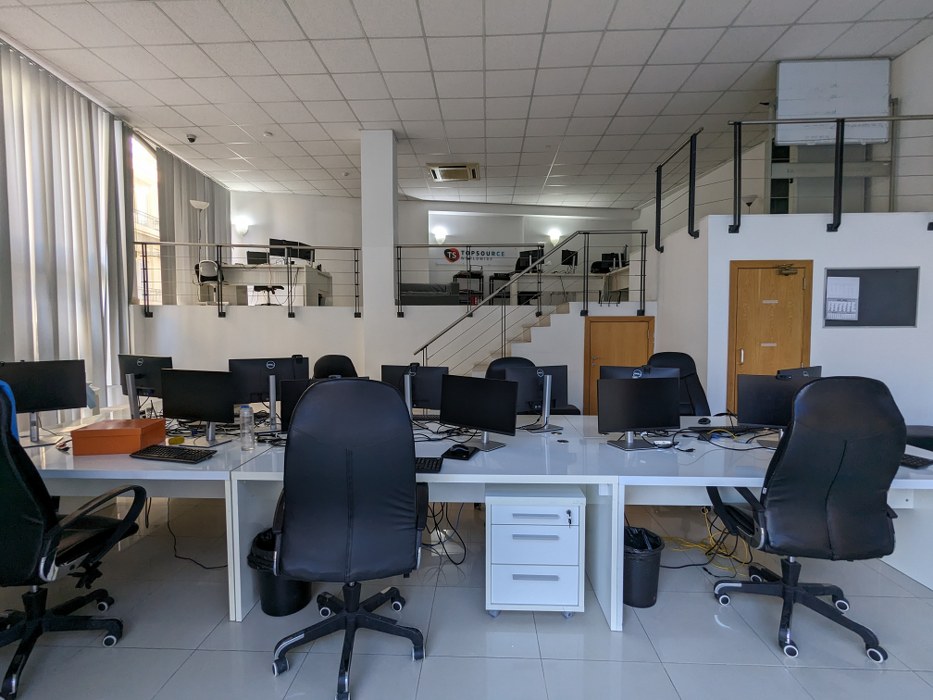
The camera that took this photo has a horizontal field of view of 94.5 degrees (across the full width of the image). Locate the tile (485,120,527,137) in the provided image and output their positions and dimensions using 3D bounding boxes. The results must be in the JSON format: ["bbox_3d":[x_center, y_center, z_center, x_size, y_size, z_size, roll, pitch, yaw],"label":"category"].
[{"bbox_3d":[0.585,-3.300,6.412,0.600,0.030,0.600,0,3,3],"label":"tile"}]

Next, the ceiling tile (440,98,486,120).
[{"bbox_3d":[-0.038,-3.265,5.852,0.595,0.025,0.595,0,3,3],"label":"ceiling tile"}]

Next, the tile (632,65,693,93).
[{"bbox_3d":[2.326,-3.222,5.130,0.600,0.030,0.600,0,3,3],"label":"tile"}]

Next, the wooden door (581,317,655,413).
[{"bbox_3d":[2.052,0.337,5.827,0.921,1.562,0.090,0,3,3],"label":"wooden door"}]

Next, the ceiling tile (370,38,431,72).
[{"bbox_3d":[-0.700,-3.195,4.669,0.595,0.025,0.595,0,3,3],"label":"ceiling tile"}]

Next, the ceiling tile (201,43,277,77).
[{"bbox_3d":[-2.483,-3.190,4.745,0.600,0.020,0.600,0,3,3],"label":"ceiling tile"}]

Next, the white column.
[{"bbox_3d":[-1.327,-1.139,6.787,0.475,4.331,0.380,0,3,3],"label":"white column"}]

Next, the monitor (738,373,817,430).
[{"bbox_3d":[1.855,0.335,2.480,0.530,0.380,0.170,1,3,16],"label":"monitor"}]

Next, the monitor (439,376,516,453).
[{"bbox_3d":[0.084,0.360,2.548,0.512,0.394,0.180,2,3,32],"label":"monitor"}]

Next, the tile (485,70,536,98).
[{"bbox_3d":[0.527,-3.228,5.210,0.595,0.025,0.595,0,3,3],"label":"tile"}]

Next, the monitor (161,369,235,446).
[{"bbox_3d":[-1.586,0.337,2.596,0.512,0.438,0.180,1,3,14],"label":"monitor"}]

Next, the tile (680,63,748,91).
[{"bbox_3d":[2.911,-3.208,5.072,0.600,0.020,0.600,0,3,3],"label":"tile"}]

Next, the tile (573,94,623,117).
[{"bbox_3d":[1.760,-3.260,5.764,0.595,0.025,0.595,0,3,3],"label":"tile"}]

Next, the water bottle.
[{"bbox_3d":[-1.244,0.440,2.459,0.070,0.245,0.070,0,3,2],"label":"water bottle"}]

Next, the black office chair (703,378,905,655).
[{"bbox_3d":[1.591,0.705,2.043,0.640,1.210,0.660,1,3,10],"label":"black office chair"}]

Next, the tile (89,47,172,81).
[{"bbox_3d":[-3.676,-3.192,4.802,0.600,0.020,0.600,0,3,3],"label":"tile"}]

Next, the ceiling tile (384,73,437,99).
[{"bbox_3d":[-0.671,-3.231,5.272,0.600,0.030,0.600,0,3,3],"label":"ceiling tile"}]

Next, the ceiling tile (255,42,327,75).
[{"bbox_3d":[-1.887,-3.189,4.717,0.600,0.020,0.600,0,3,3],"label":"ceiling tile"}]

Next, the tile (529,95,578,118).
[{"bbox_3d":[1.161,-3.262,5.794,0.595,0.025,0.595,0,3,3],"label":"tile"}]

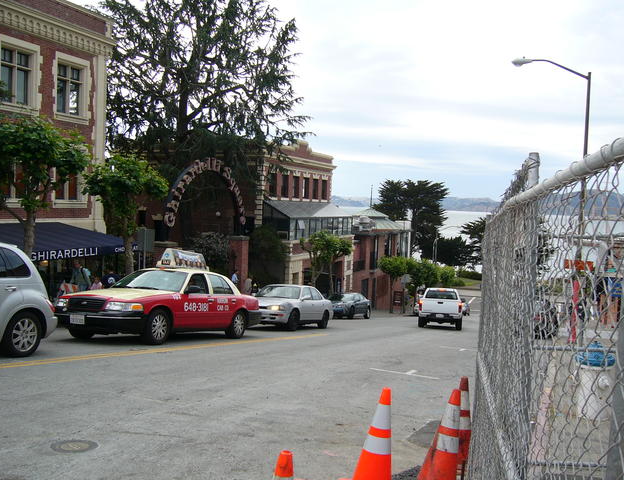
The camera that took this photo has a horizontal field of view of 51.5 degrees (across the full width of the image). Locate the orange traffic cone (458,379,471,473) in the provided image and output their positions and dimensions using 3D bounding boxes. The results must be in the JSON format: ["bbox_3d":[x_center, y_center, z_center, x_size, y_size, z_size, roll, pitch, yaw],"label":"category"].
[{"bbox_3d":[1.192,1.436,5.089,0.360,0.710,0.360,1,-5,23],"label":"orange traffic cone"}]

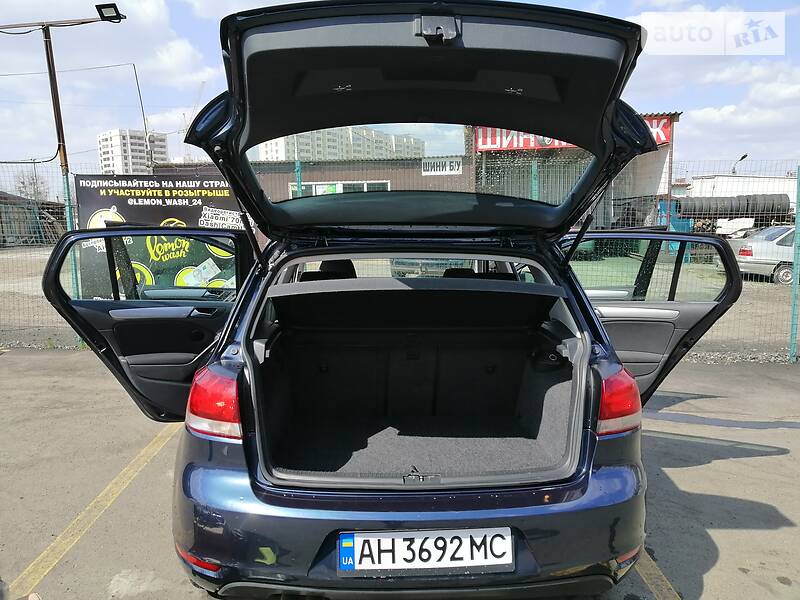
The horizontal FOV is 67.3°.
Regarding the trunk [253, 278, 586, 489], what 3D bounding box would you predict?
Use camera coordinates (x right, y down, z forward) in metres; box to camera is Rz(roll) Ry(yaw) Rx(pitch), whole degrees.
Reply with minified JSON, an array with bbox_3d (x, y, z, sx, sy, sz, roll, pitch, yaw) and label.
[{"bbox_3d":[0.059,0.265,2.211,1.060,0.600,0.780,0,10,-3],"label":"trunk"}]

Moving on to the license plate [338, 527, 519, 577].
[{"bbox_3d":[0.079,0.761,1.815,0.530,0.130,0.020,-1,4,-3],"label":"license plate"}]

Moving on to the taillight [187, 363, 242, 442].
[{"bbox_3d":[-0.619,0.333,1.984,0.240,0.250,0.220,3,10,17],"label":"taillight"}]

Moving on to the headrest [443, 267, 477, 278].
[{"bbox_3d":[0.354,-0.101,3.624,0.270,0.200,0.120,0,10,-3],"label":"headrest"}]

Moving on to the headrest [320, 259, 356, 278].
[{"bbox_3d":[-0.365,-0.152,3.582,0.270,0.200,0.120,0,10,-3],"label":"headrest"}]

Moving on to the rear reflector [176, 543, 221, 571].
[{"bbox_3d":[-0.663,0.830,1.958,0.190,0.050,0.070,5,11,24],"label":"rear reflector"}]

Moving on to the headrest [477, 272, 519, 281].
[{"bbox_3d":[0.385,-0.037,2.661,0.260,0.160,0.110,0,10,-3],"label":"headrest"}]

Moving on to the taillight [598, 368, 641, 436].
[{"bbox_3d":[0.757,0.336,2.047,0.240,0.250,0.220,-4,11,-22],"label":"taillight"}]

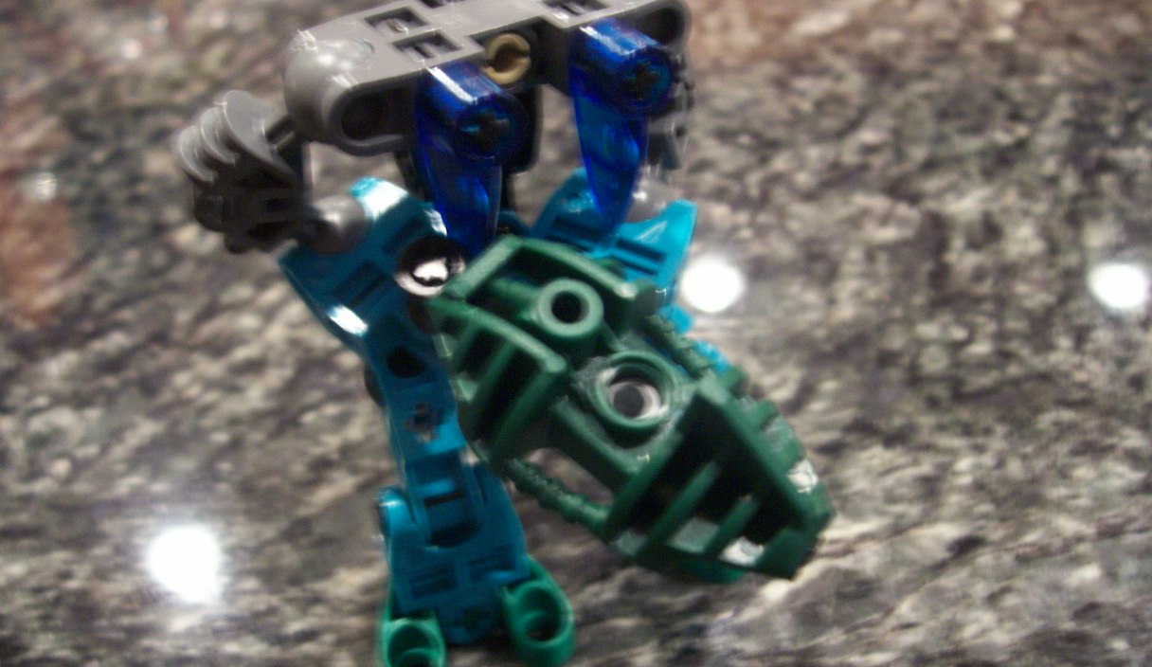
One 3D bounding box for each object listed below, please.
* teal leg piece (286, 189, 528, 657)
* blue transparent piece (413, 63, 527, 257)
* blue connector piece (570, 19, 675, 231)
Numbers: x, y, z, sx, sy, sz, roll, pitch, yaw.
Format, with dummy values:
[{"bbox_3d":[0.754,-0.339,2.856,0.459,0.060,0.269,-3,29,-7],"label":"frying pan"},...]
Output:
[{"bbox_3d":[-0.018,0.009,0.128,0.018,0.053,0.014,-19,13,-16],"label":"teal leg piece"},{"bbox_3d":[-0.010,-0.016,0.116,0.007,0.023,0.009,-22,41,-23],"label":"blue transparent piece"},{"bbox_3d":[0.005,-0.022,0.122,0.007,0.023,0.009,-22,41,-23],"label":"blue connector piece"}]

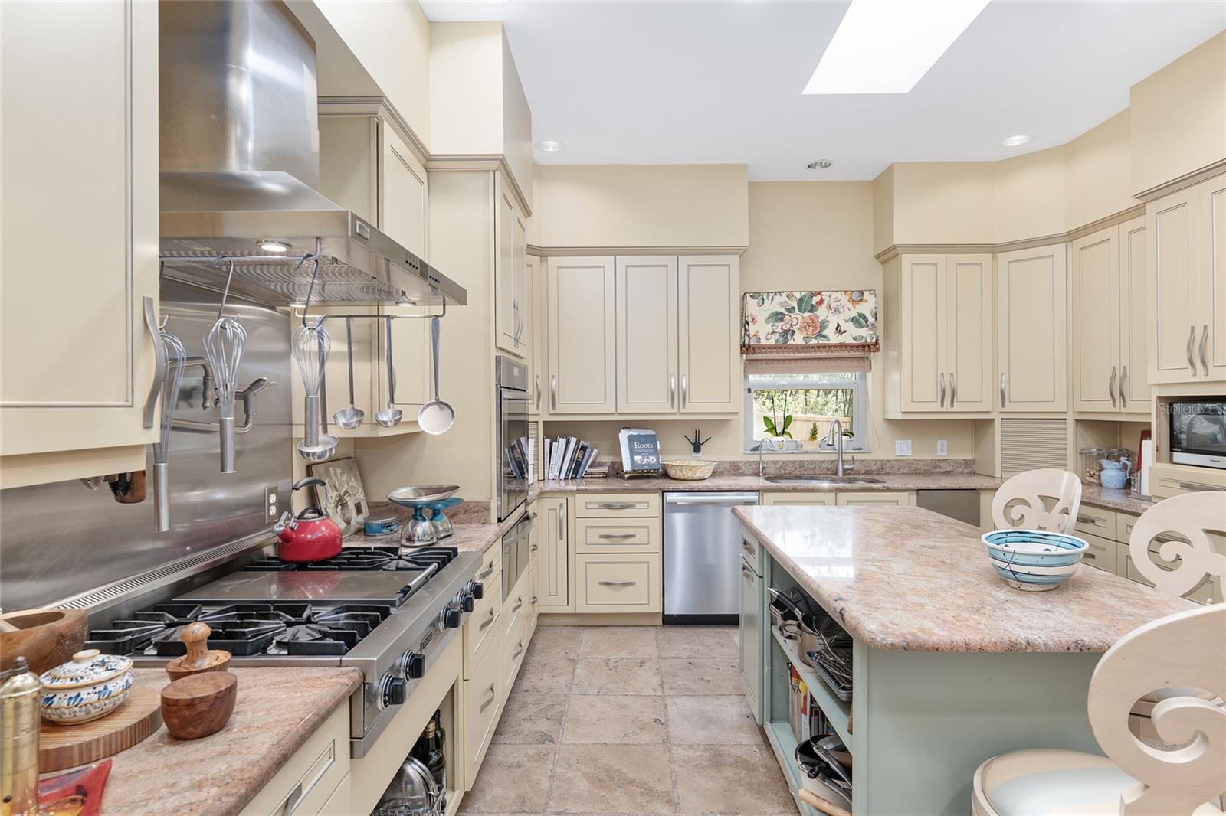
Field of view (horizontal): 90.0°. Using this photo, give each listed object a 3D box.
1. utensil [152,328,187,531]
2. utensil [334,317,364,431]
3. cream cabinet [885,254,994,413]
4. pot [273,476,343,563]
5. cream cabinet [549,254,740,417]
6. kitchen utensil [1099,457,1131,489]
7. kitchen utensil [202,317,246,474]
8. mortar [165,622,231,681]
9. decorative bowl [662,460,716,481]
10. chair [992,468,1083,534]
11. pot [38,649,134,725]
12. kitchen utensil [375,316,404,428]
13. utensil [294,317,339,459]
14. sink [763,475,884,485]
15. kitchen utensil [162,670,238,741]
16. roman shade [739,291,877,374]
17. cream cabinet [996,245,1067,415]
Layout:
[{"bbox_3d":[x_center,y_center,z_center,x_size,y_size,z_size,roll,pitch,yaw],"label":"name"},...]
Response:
[{"bbox_3d":[-0.943,0.047,1.287,0.080,0.429,0.080,0,0,1],"label":"utensil"},{"bbox_3d":[-0.896,-0.119,2.084,0.097,0.384,0.100,0,0,-1],"label":"utensil"},{"bbox_3d":[2.248,-0.490,4.266,0.620,1.100,0.330,0,0,1],"label":"cream cabinet"},{"bbox_3d":[-0.988,0.355,1.978,0.187,0.256,0.217,0,0,31],"label":"pot"},{"bbox_3d":[0.208,-0.478,4.290,1.300,1.100,0.330,0,0,1],"label":"cream cabinet"},{"bbox_3d":[3.027,0.389,3.695,0.155,0.188,0.116,0,0,40],"label":"kitchen utensil"},{"bbox_3d":[-0.812,-0.027,1.285,0.075,0.323,0.075,0,0,1],"label":"kitchen utensil"},{"bbox_3d":[-0.728,0.441,1.078,0.096,0.125,0.096,0,0,1],"label":"mortar"},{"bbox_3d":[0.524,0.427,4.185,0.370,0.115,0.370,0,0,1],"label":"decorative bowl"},{"bbox_3d":[1.697,0.835,2.678,0.500,1.125,0.470,0,0,-20],"label":"chair"},{"bbox_3d":[-0.829,0.437,0.969,0.119,0.096,0.119,0,0,1],"label":"pot"},{"bbox_3d":[-0.760,-0.121,2.082,0.089,0.379,0.095,0,0,-1],"label":"kitchen utensil"},{"bbox_3d":[-0.600,-0.037,1.224,0.073,0.268,0.070,0,0,1],"label":"utensil"},{"bbox_3d":[1.386,0.573,4.033,0.780,0.200,0.420,0,0,1],"label":"sink"},{"bbox_3d":[-0.668,0.484,0.992,0.103,0.073,0.103,0,0,1],"label":"kitchen utensil"},{"bbox_3d":[1.412,-0.545,4.397,0.965,0.589,0.110,0,0,1],"label":"roman shade"},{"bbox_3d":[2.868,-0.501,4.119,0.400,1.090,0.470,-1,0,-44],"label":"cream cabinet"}]

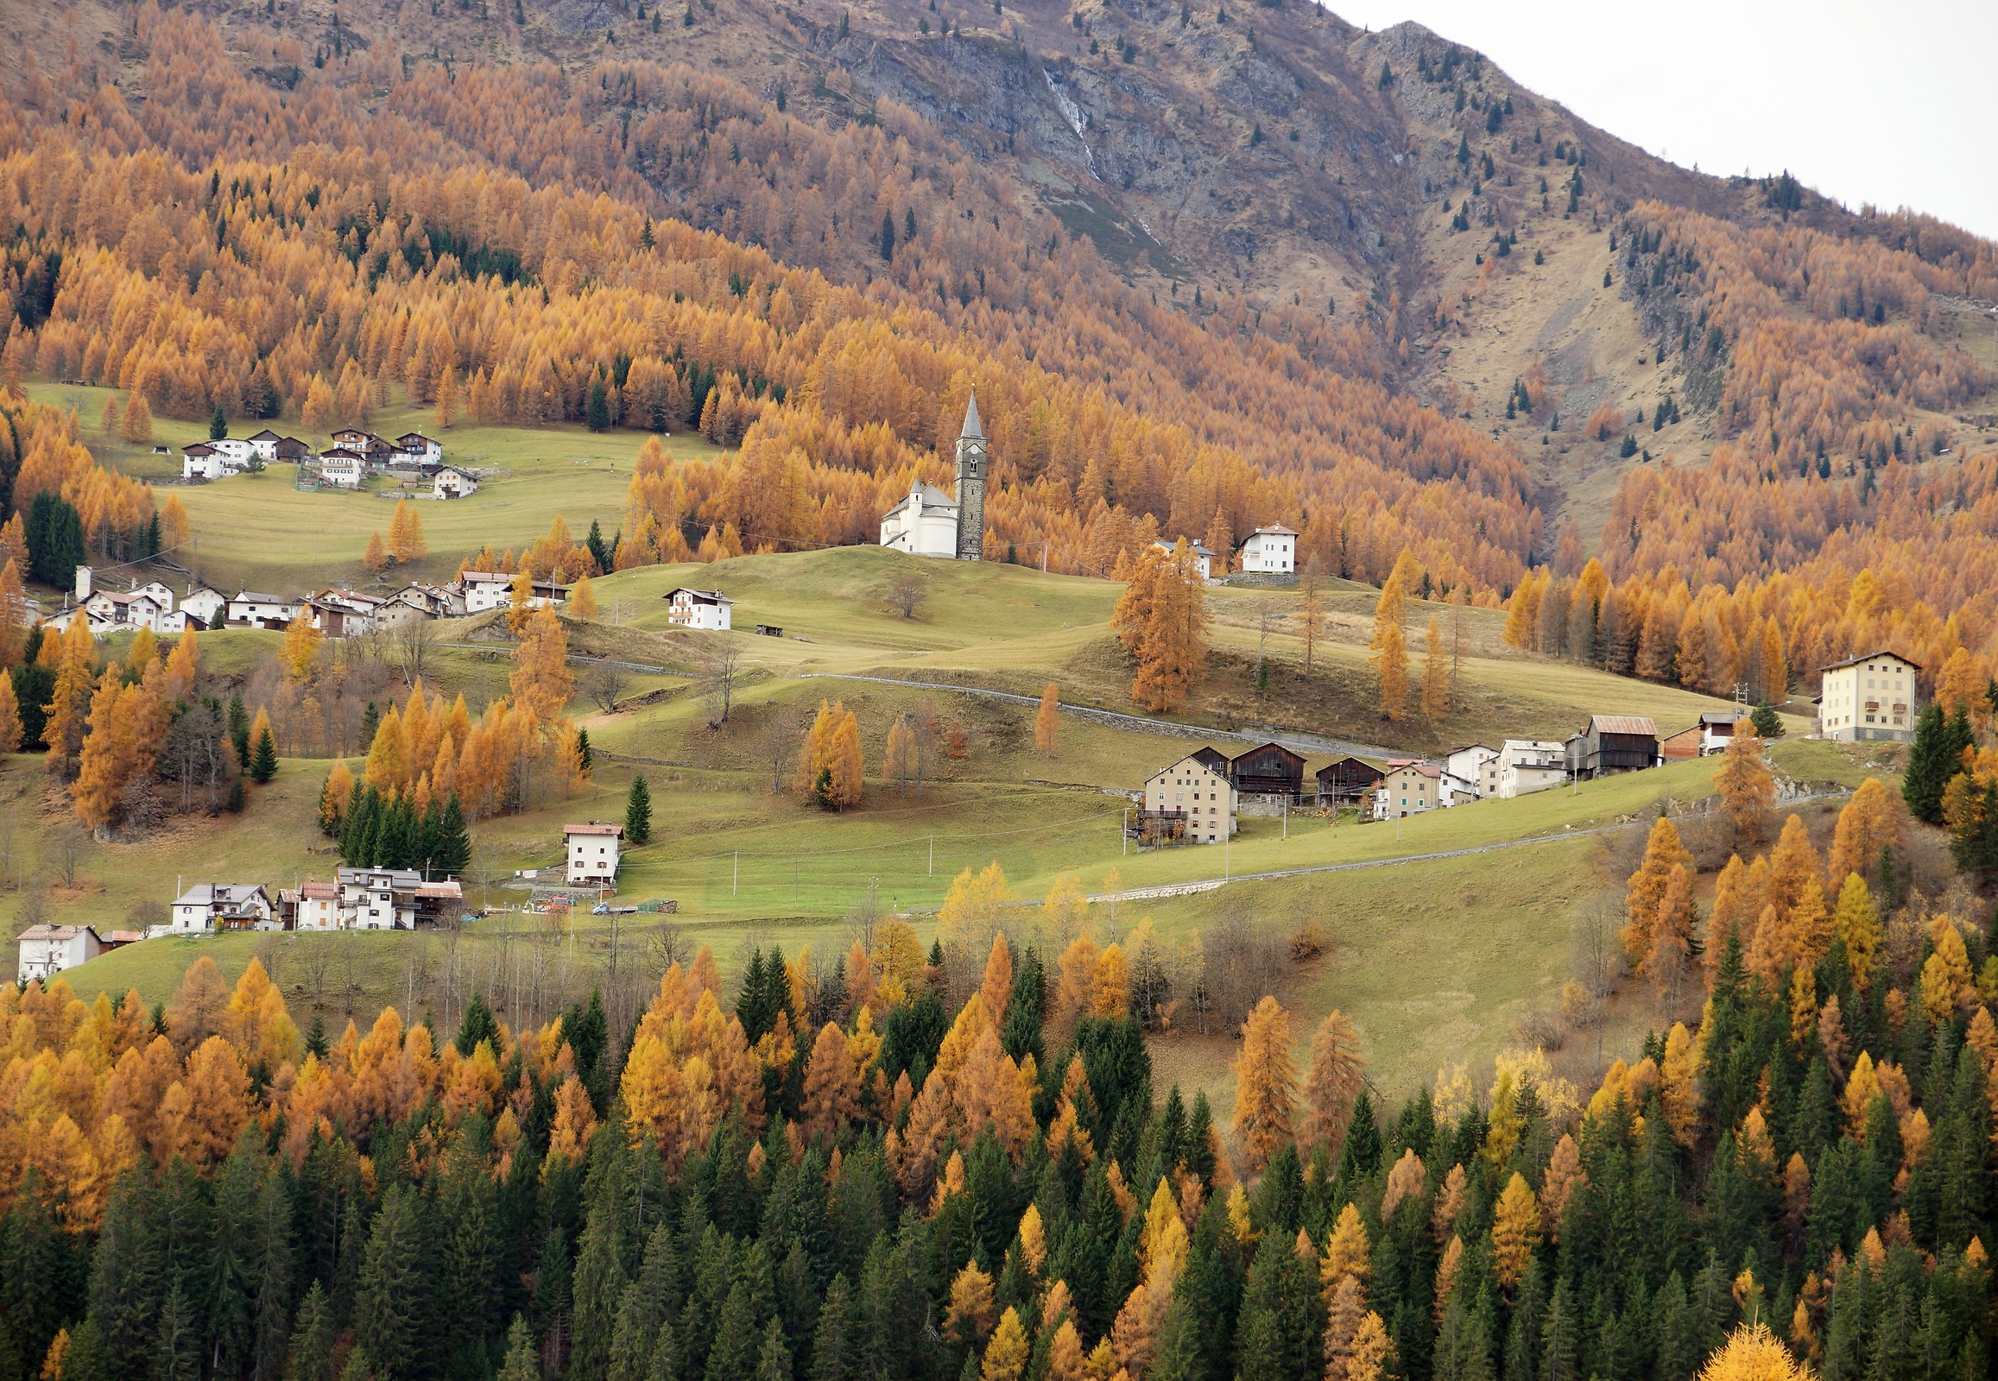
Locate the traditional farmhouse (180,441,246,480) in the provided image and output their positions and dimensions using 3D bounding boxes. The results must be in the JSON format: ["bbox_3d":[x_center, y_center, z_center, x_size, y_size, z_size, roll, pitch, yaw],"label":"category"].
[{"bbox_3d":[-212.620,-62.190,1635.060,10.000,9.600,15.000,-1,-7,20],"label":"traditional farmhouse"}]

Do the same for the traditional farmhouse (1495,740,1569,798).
[{"bbox_3d":[88.840,13.060,1005.000,9.600,9.400,9.600,3,-5,-16],"label":"traditional farmhouse"}]

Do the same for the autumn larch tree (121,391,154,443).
[{"bbox_3d":[-242.500,-76.960,1700.000,8.830,14.430,8.830,1,-6,0],"label":"autumn larch tree"}]

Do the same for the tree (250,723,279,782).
[{"bbox_3d":[-137.280,11.660,1130.000,5.290,11.200,5.290,2,-5,0],"label":"tree"}]

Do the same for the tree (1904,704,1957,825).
[{"bbox_3d":[148.000,11.440,960.000,8.480,19.090,8.480,1,-6,0],"label":"tree"}]

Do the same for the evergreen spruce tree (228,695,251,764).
[{"bbox_3d":[-141.970,7.570,1130.000,4.400,13.190,4.400,1,-6,0],"label":"evergreen spruce tree"}]

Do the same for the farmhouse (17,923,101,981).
[{"bbox_3d":[-164.100,45.890,1056.350,11.000,10.200,11.000,-2,-7,23],"label":"farmhouse"}]

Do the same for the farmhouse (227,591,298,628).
[{"bbox_3d":[-170.640,-18.570,1400.000,15.500,8.300,10.000,2,-5,-10],"label":"farmhouse"}]

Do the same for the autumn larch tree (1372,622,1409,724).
[{"bbox_3d":[70.990,-3.370,1095.000,6.540,18.290,6.540,1,-6,0],"label":"autumn larch tree"}]

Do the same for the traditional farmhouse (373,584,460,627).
[{"bbox_3d":[-139.600,-20.370,1450.000,17.000,9.500,13.500,0,-6,14],"label":"traditional farmhouse"}]

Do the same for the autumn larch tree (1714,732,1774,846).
[{"bbox_3d":[123.460,16.250,1000.000,9.300,18.400,9.300,0,-5,0],"label":"autumn larch tree"}]

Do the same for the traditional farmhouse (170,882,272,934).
[{"bbox_3d":[-132.800,37.340,1035.000,14.000,8.300,10.000,-4,-6,35],"label":"traditional farmhouse"}]

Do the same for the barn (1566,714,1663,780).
[{"bbox_3d":[102.120,9.320,1004.780,14.000,10.000,9.000,2,-7,-6],"label":"barn"}]

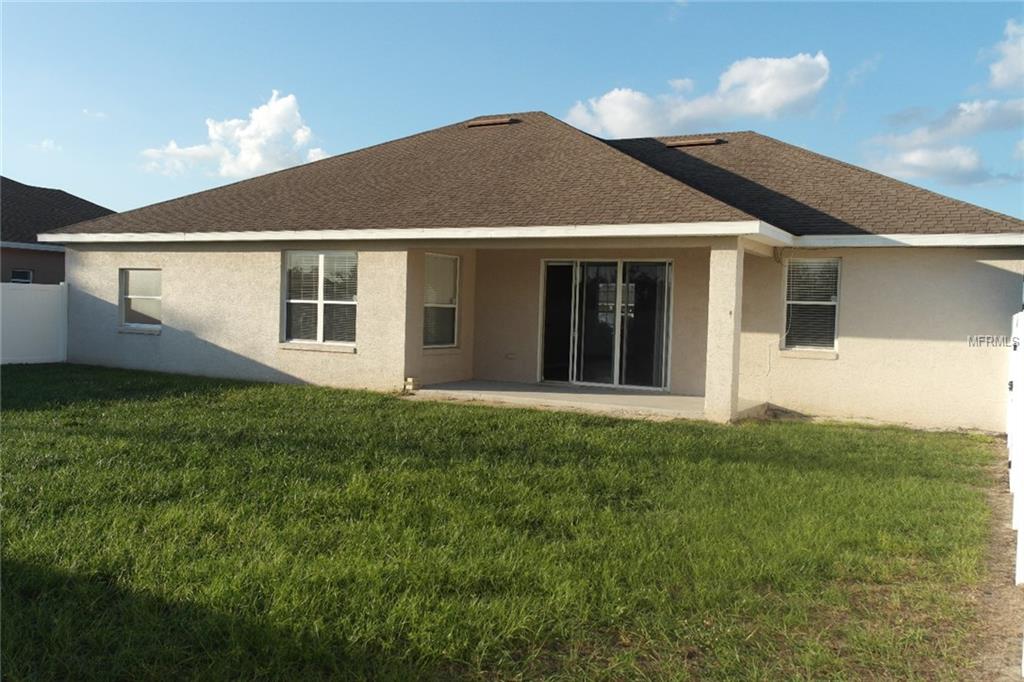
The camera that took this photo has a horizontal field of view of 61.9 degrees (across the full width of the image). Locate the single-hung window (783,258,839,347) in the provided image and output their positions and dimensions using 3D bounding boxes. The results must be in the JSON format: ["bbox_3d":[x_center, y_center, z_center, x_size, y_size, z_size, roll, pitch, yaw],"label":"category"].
[{"bbox_3d":[5.195,-0.631,14.786,0.947,1.591,0.120,3,3,27],"label":"single-hung window"}]

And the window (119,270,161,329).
[{"bbox_3d":[-8.120,-0.950,18.747,1.330,1.221,0.120,3,3,27],"label":"window"}]

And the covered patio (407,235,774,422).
[{"bbox_3d":[1.311,-0.343,15.265,5.924,2.750,2.609,3,3,27],"label":"covered patio"}]

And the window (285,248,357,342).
[{"bbox_3d":[-3.699,-0.836,16.456,1.856,1.784,0.120,3,3,27],"label":"window"}]

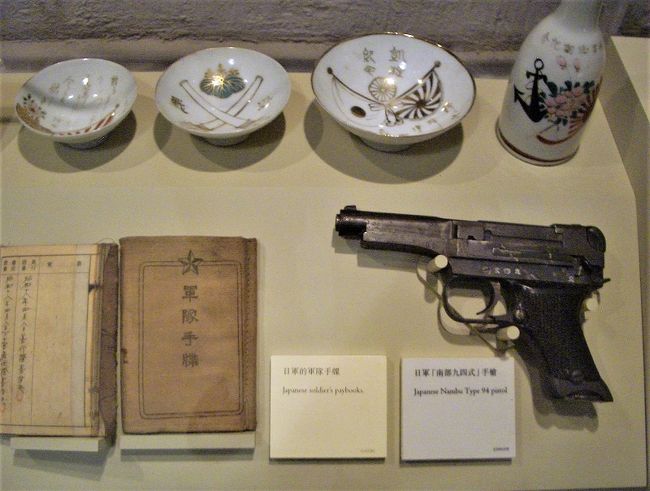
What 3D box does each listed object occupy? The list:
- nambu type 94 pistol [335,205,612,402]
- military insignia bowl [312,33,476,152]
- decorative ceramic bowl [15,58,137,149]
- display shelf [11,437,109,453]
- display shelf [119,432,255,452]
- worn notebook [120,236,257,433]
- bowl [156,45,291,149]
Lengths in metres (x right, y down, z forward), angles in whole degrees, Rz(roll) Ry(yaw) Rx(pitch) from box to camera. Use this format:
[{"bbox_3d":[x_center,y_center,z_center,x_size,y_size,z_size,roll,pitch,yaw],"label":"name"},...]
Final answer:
[{"bbox_3d":[0.102,0.039,0.448,0.195,0.030,0.117,5,83,-1],"label":"nambu type 94 pistol"},{"bbox_3d":[0.049,-0.104,0.495,0.117,0.045,0.117,0,52,-1],"label":"military insignia bowl"},{"bbox_3d":[-0.179,-0.097,0.490,0.086,0.035,0.086,0,52,-1],"label":"decorative ceramic bowl"},{"bbox_3d":[-0.176,0.131,0.439,0.058,0.018,0.009,0,83,-1],"label":"display shelf"},{"bbox_3d":[-0.091,0.131,0.444,0.089,0.014,0.010,0,83,-1],"label":"display shelf"},{"bbox_3d":[-0.094,0.062,0.453,0.093,0.010,0.131,0,83,-1],"label":"worn notebook"},{"bbox_3d":[-0.074,-0.103,0.495,0.098,0.038,0.098,0,52,-1],"label":"bowl"}]

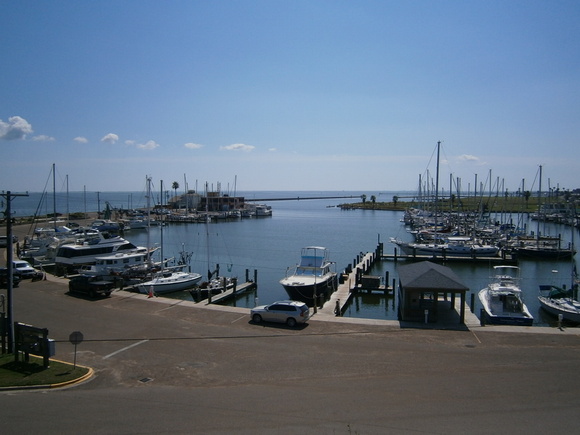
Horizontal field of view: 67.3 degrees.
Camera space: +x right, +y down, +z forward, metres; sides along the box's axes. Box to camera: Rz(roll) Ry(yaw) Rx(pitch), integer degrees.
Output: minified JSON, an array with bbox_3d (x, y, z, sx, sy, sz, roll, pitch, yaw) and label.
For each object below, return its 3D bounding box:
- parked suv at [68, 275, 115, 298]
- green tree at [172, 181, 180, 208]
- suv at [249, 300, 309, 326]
[{"bbox_3d":[-19.930,6.850,43.630,4.720,1.770,1.870,2,4,32],"label":"parked suv"},{"bbox_3d":[-56.200,-10.400,215.000,3.400,14.600,3.400,0,4,0],"label":"green tree"},{"bbox_3d":[-0.830,7.480,34.600,4.700,1.690,1.870,1,4,19],"label":"suv"}]

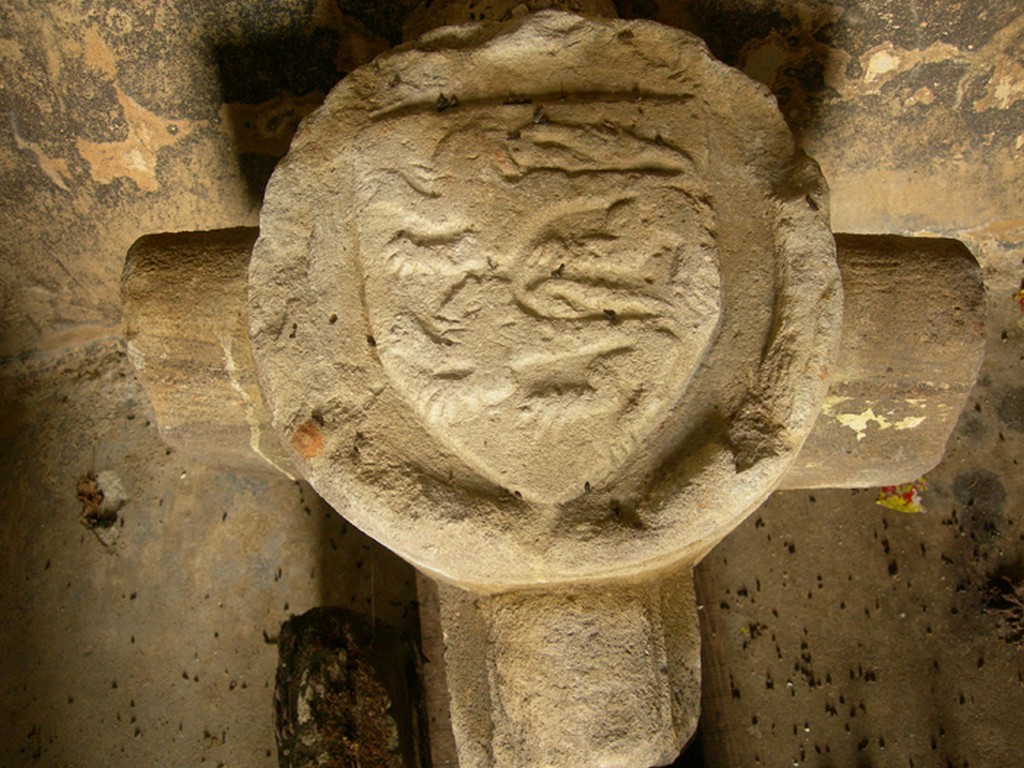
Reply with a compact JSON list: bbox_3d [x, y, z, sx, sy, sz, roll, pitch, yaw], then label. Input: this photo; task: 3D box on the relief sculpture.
[{"bbox_3d":[0.021,-0.064,0.900,0.288,0.050,0.318,-2,77,3],"label":"relief sculpture"}]

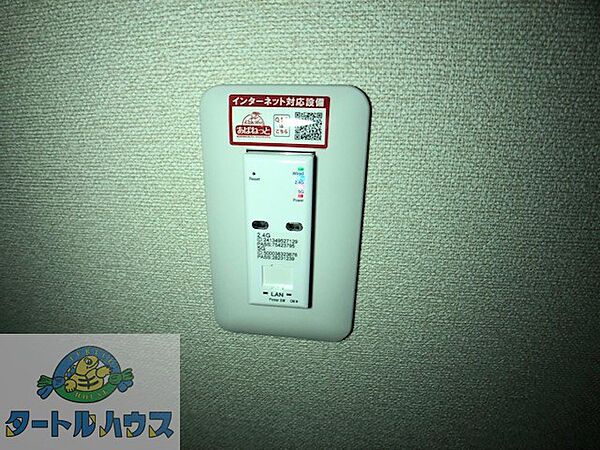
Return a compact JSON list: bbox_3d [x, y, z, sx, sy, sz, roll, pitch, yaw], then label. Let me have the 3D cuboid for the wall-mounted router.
[{"bbox_3d":[-0.008,0.002,0.211,0.070,0.120,0.011,3,24,5],"label":"wall-mounted router"}]

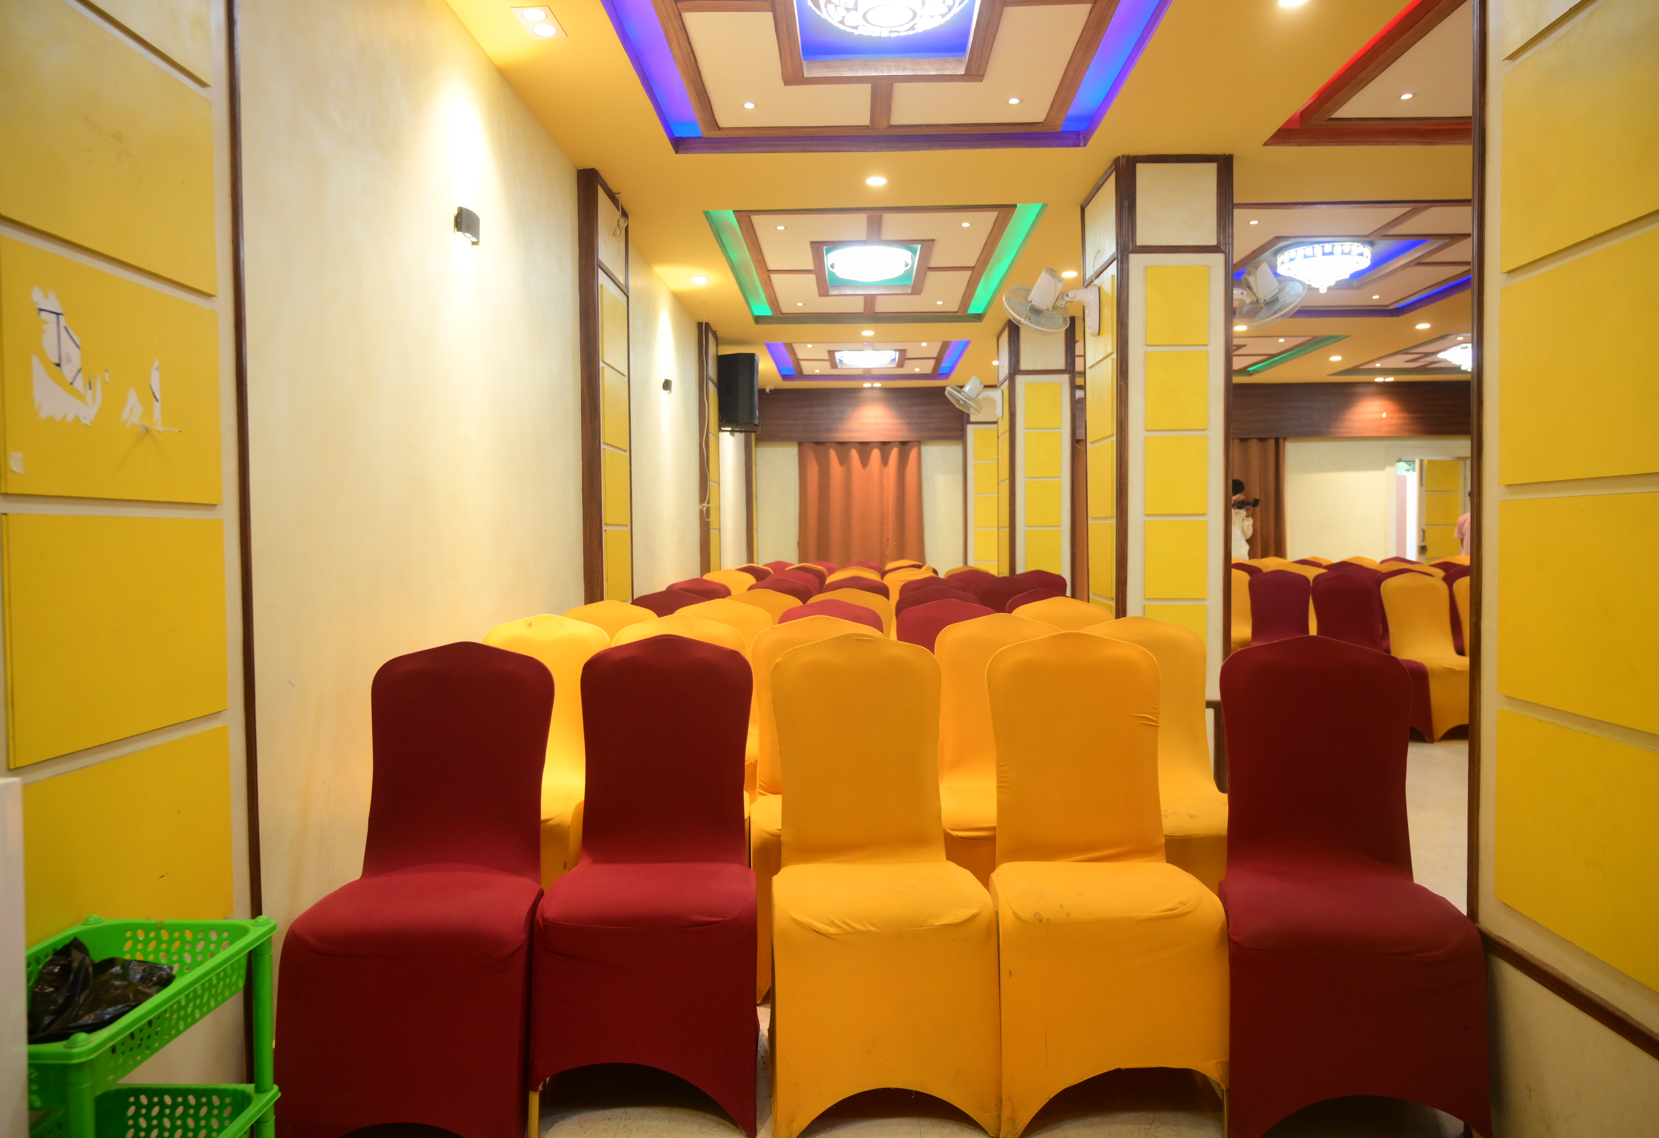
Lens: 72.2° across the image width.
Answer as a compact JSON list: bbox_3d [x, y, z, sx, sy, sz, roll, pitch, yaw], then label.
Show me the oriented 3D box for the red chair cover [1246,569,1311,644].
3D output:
[{"bbox_3d":[2.844,0.483,7.058,0.450,0.930,0.580,0,2,11],"label":"red chair cover"}]

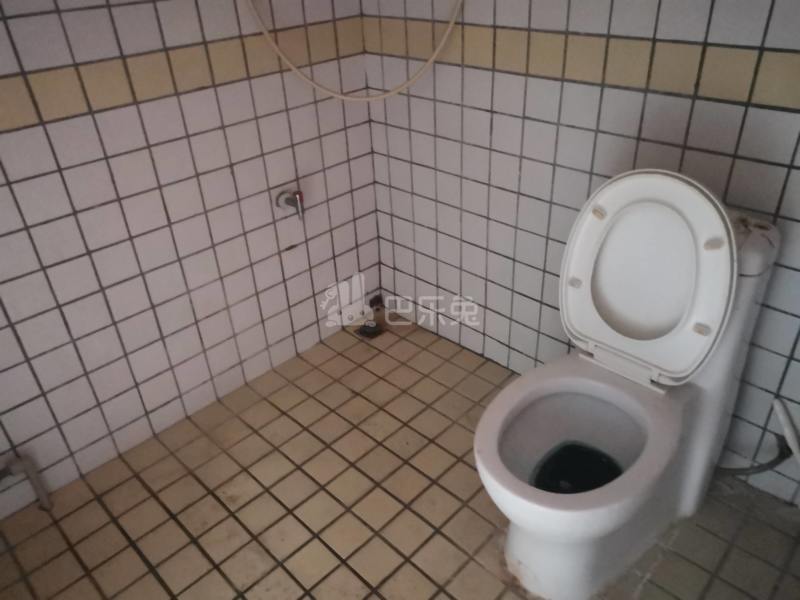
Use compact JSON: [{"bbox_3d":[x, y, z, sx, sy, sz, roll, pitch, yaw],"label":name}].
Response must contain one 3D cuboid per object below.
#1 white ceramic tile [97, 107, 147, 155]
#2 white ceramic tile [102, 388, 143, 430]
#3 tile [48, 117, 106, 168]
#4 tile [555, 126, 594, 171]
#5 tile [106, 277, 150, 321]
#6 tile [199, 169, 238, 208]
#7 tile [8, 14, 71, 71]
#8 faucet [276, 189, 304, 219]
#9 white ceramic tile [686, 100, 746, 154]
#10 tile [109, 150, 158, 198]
[{"bbox_3d":[-0.658,-0.400,1.472,0.010,0.100,0.100,26,42,38],"label":"white ceramic tile"},{"bbox_3d":[-0.756,0.298,1.705,0.098,0.098,0.010,-29,40,-35],"label":"white ceramic tile"},{"bbox_3d":[-0.721,-0.351,1.392,0.098,0.098,0.010,-29,40,-35],"label":"tile"},{"bbox_3d":[0.431,-0.371,1.527,0.100,0.100,0.010,26,42,38],"label":"tile"},{"bbox_3d":[-0.709,-0.006,1.630,0.010,0.100,0.100,26,42,38],"label":"tile"},{"bbox_3d":[-0.491,-0.301,1.678,0.098,0.098,0.010,-29,40,-35],"label":"tile"},{"bbox_3d":[-0.764,-0.548,1.326,0.099,0.099,0.008,-30,40,-36],"label":"tile"},{"bbox_3d":[-0.316,-0.289,1.859,0.072,0.088,0.060,26,42,38],"label":"faucet"},{"bbox_3d":[0.647,-0.354,1.279,0.100,0.100,0.010,26,42,38],"label":"white ceramic tile"},{"bbox_3d":[-0.652,-0.309,1.527,0.010,0.100,0.100,26,42,38],"label":"tile"}]

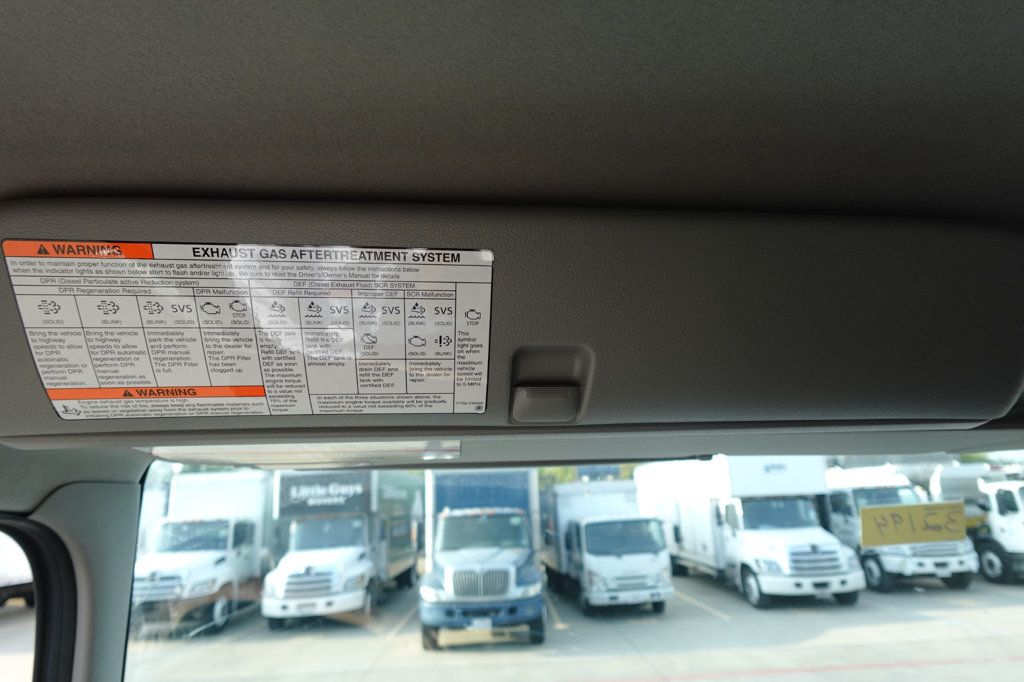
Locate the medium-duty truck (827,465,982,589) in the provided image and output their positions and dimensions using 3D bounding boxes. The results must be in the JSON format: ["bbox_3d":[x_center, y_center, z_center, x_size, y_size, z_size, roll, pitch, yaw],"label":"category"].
[{"bbox_3d":[10.266,5.672,17.717,2.400,3.000,7.800,-2,-16,-2],"label":"medium-duty truck"}]

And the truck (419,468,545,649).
[{"bbox_3d":[-0.683,4.990,14.421,2.500,3.350,8.800,-2,-16,-2],"label":"truck"}]

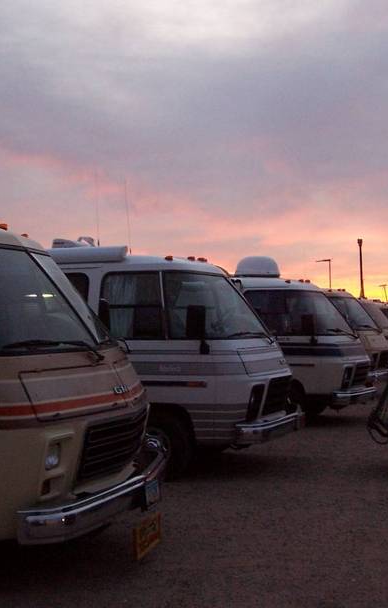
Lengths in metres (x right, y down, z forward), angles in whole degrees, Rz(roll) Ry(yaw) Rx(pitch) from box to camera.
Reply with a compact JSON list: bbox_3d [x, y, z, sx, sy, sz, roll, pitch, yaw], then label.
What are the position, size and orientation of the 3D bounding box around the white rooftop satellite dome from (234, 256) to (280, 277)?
[{"bbox_3d":[1.137,-0.663,15.969,0.810,0.380,0.810,0,-1,0],"label":"white rooftop satellite dome"}]

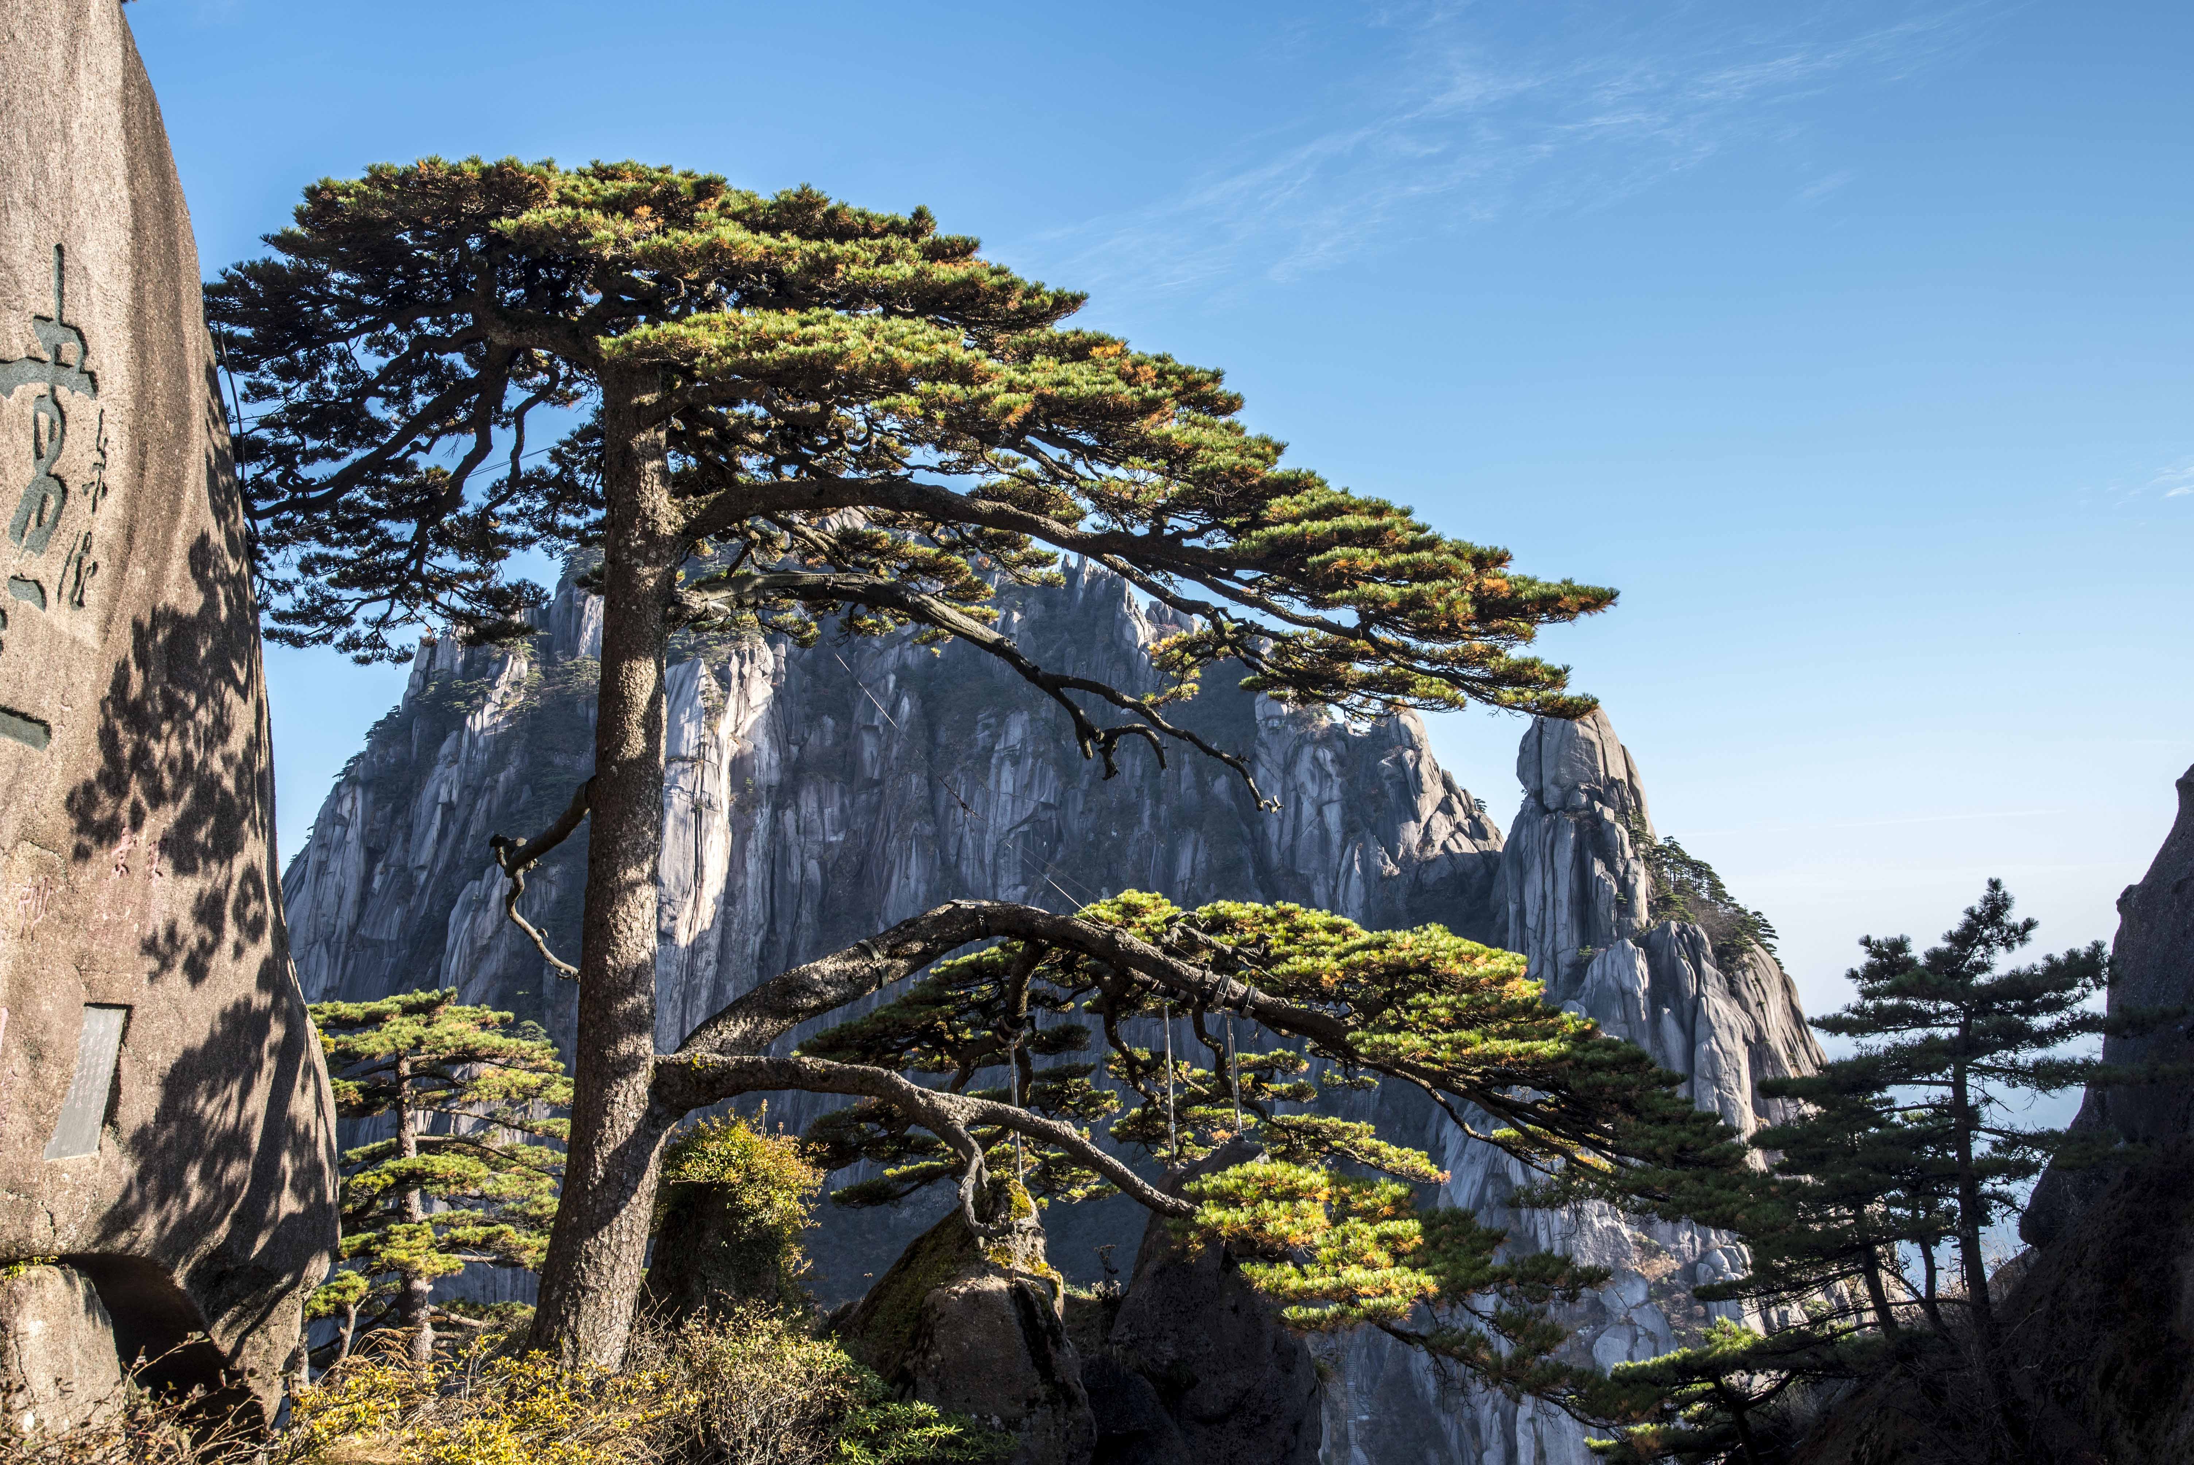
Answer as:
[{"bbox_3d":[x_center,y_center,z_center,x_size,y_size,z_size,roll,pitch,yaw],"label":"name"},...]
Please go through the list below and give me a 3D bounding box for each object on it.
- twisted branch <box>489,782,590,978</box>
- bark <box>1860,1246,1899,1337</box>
[{"bbox_3d":[-4.327,1.138,15.150,0.810,1.550,0.450,0,-6,0],"label":"twisted branch"},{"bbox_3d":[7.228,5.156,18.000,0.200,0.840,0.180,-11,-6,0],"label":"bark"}]

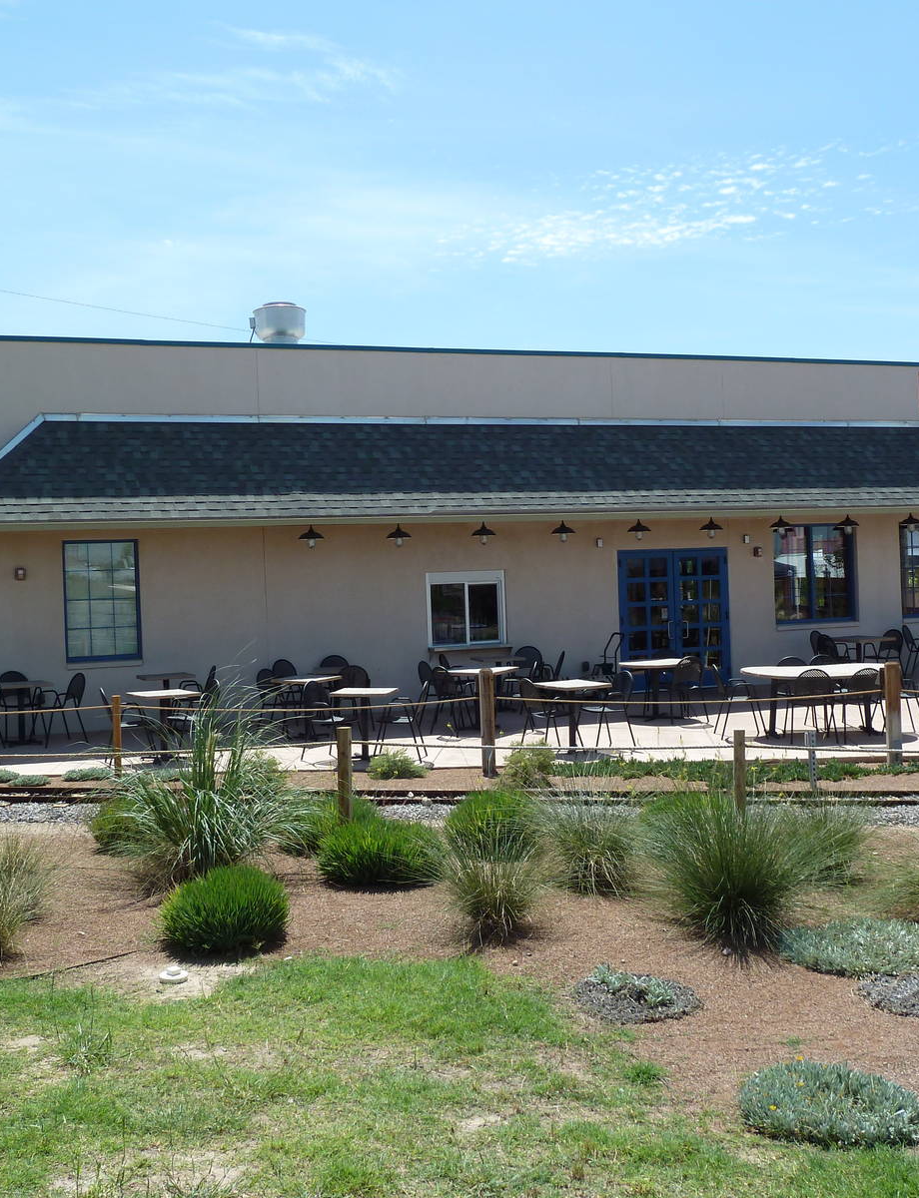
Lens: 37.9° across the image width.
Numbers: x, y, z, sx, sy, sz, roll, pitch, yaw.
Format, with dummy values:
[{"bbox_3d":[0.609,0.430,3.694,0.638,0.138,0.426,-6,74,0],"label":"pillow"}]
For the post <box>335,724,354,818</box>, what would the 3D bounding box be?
[{"bbox_3d":[-0.869,1.330,10.150,0.115,0.740,0.115,-2,1,0],"label":"post"}]

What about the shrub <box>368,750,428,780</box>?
[{"bbox_3d":[-0.630,1.665,13.650,0.610,0.265,0.550,-2,1,-3],"label":"shrub"}]

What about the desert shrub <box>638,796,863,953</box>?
[{"bbox_3d":[1.448,1.312,6.650,1.040,0.660,0.950,-2,1,0],"label":"desert shrub"}]

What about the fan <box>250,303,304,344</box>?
[{"bbox_3d":[-2.834,-4.309,21.000,0.840,0.700,0.840,-2,1,-21],"label":"fan"}]

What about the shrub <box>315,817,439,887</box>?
[{"bbox_3d":[-0.511,1.586,8.500,0.780,0.345,0.720,-2,1,-4],"label":"shrub"}]

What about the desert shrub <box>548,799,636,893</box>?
[{"bbox_3d":[0.777,1.454,7.900,0.550,0.490,0.540,-2,1,5],"label":"desert shrub"}]

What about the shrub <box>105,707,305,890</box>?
[{"bbox_3d":[-1.655,1.262,8.691,1.270,1.120,1.200,-2,1,-11],"label":"shrub"}]

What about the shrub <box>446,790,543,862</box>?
[{"bbox_3d":[0.239,1.553,9.447,0.690,0.420,0.680,-2,1,1],"label":"shrub"}]

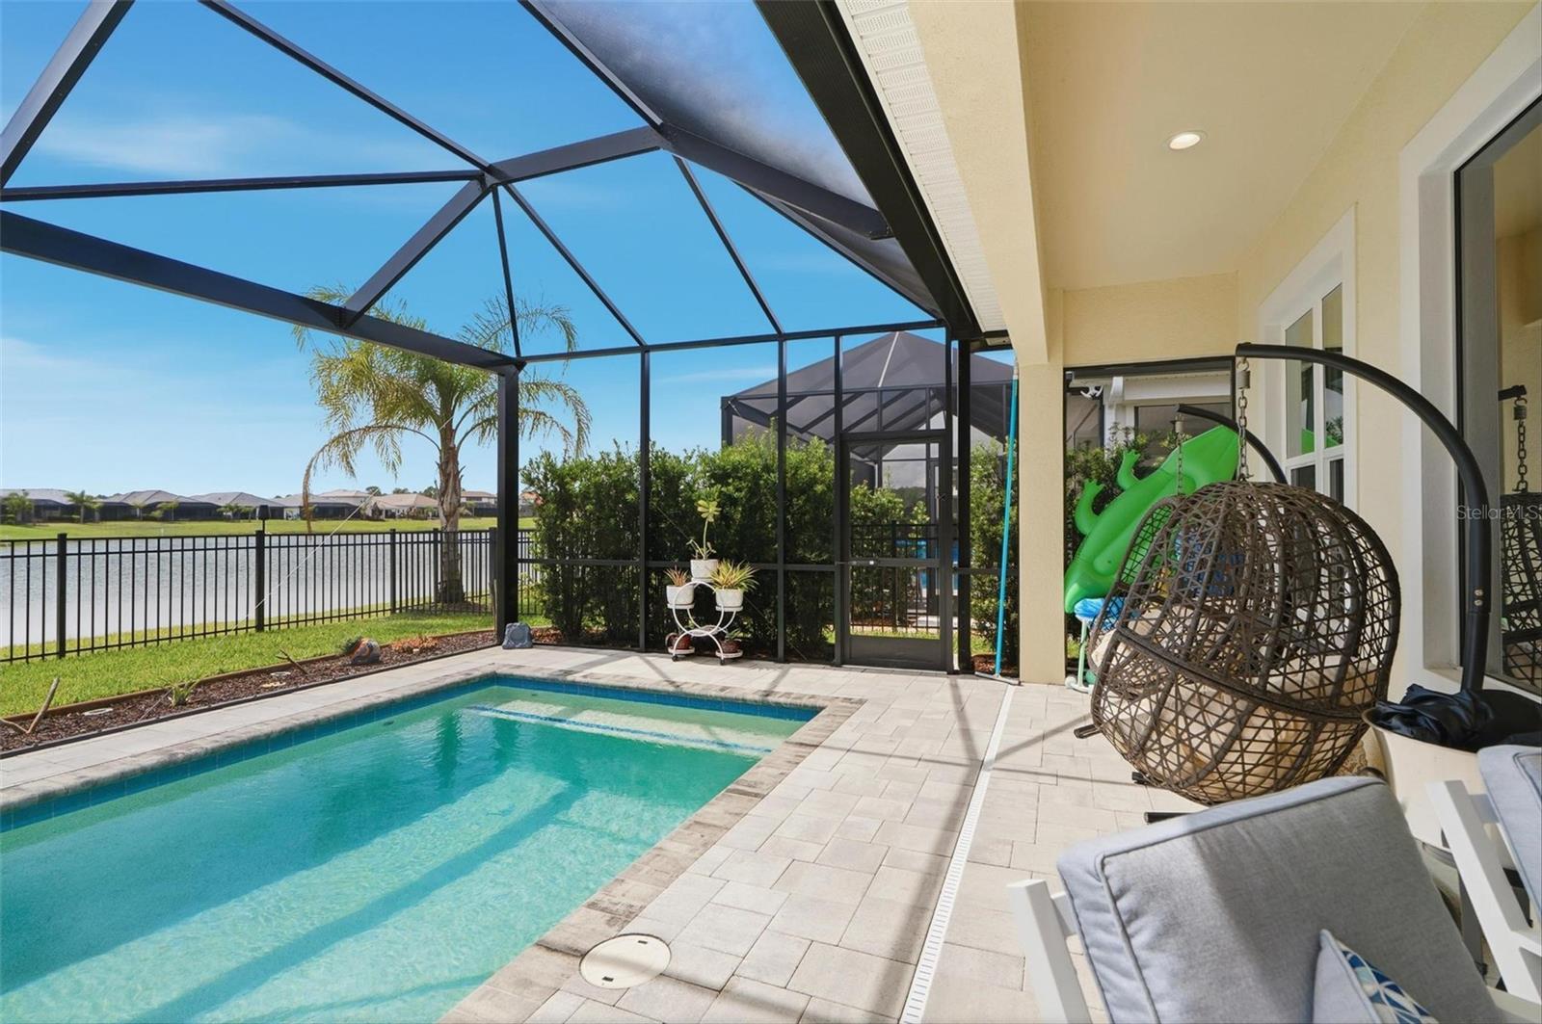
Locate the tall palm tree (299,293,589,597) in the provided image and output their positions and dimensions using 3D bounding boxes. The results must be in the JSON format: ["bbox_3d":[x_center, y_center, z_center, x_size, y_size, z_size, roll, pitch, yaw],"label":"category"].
[{"bbox_3d":[-5.549,-1.102,11.700,4.600,5.400,4.500,0,-1,0],"label":"tall palm tree"}]

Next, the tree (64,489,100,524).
[{"bbox_3d":[-106.709,-0.840,106.000,4.200,5.200,4.200,0,-1,0],"label":"tree"}]

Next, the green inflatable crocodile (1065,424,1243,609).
[{"bbox_3d":[2.906,0.060,5.250,0.950,1.720,0.400,40,16,15],"label":"green inflatable crocodile"}]

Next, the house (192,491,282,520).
[{"bbox_3d":[-104.474,-1.179,134.000,14.000,5.600,13.500,0,-1,23],"label":"house"}]

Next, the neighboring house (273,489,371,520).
[{"bbox_3d":[-96.370,-1.294,147.000,14.000,5.600,14.500,0,-1,23],"label":"neighboring house"}]

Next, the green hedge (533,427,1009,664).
[{"bbox_3d":[-0.200,0.300,8.000,5.500,2.350,1.200,0,-1,17],"label":"green hedge"}]

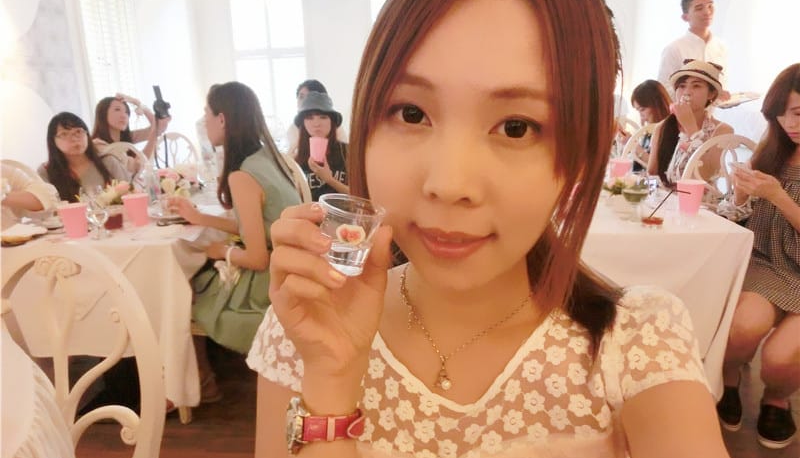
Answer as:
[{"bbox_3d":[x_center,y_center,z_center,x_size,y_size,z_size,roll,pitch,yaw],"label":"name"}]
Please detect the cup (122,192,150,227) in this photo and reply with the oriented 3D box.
[{"bbox_3d":[-0.908,-0.069,1.922,0.086,0.106,0.086,-1,14,0],"label":"cup"}]

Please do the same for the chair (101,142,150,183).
[{"bbox_3d":[-1.536,0.077,2.809,0.460,0.970,0.530,2,13,18],"label":"chair"}]

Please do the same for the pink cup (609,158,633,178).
[{"bbox_3d":[0.966,-0.249,2.425,0.091,0.108,0.091,-2,12,0],"label":"pink cup"}]

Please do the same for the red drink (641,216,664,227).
[{"bbox_3d":[0.770,-0.022,1.689,0.062,0.024,0.062,-2,12,0],"label":"red drink"}]

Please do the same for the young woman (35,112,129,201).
[{"bbox_3d":[-1.389,0.075,2.407,0.460,1.130,0.700,-6,15,-18],"label":"young woman"}]

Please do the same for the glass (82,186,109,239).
[{"bbox_3d":[-0.951,-0.052,1.740,0.076,0.158,0.076,-2,12,0],"label":"glass"}]

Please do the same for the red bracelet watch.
[{"bbox_3d":[-0.054,0.142,0.400,0.057,0.042,0.055,1,-6,-12],"label":"red bracelet watch"}]

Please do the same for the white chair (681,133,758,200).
[{"bbox_3d":[1.350,0.152,2.206,0.460,0.970,0.520,2,15,11],"label":"white chair"}]

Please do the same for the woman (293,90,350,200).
[{"bbox_3d":[-0.365,-0.060,2.738,0.460,1.180,0.700,-4,15,-12],"label":"woman"}]

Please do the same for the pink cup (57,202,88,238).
[{"bbox_3d":[-1.069,-0.032,1.815,0.086,0.106,0.086,-1,14,0],"label":"pink cup"}]

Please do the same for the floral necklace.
[{"bbox_3d":[0.056,0.066,0.468,0.125,0.115,0.115,2,15,10],"label":"floral necklace"}]

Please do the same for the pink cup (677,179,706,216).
[{"bbox_3d":[0.912,-0.095,1.735,0.091,0.108,0.091,-2,12,0],"label":"pink cup"}]

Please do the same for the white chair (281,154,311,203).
[{"bbox_3d":[-0.564,0.236,1.908,0.460,0.970,0.530,1,13,15],"label":"white chair"}]

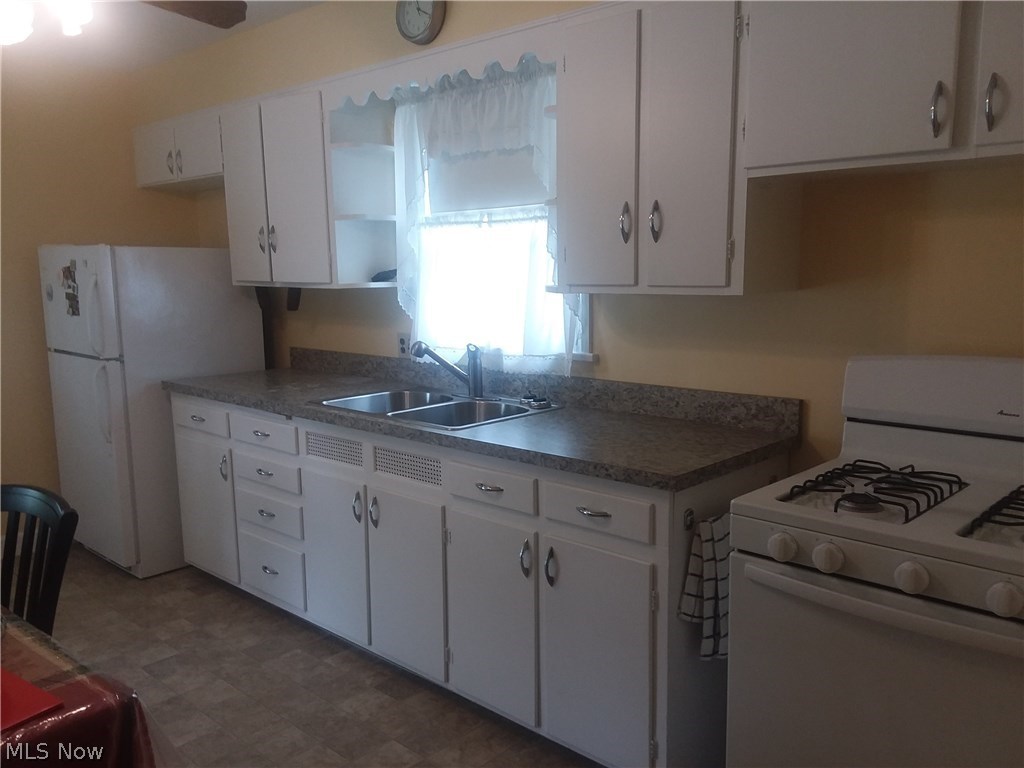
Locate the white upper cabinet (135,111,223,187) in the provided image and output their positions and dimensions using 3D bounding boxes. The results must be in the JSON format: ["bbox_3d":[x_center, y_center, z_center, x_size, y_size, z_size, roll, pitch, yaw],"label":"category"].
[{"bbox_3d":[-1.643,-1.230,4.310,0.935,0.306,0.347,7,11,41],"label":"white upper cabinet"}]

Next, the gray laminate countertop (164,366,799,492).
[{"bbox_3d":[-0.374,0.092,3.087,2.685,0.037,0.720,7,11,41],"label":"gray laminate countertop"}]

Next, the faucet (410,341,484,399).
[{"bbox_3d":[-0.245,-0.044,3.101,0.310,0.225,0.065,-7,10,-36],"label":"faucet"}]

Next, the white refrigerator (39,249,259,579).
[{"bbox_3d":[-1.823,0.081,4.145,0.820,1.534,0.720,7,11,41],"label":"white refrigerator"}]

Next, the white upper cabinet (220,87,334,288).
[{"bbox_3d":[-0.970,-0.878,3.766,0.807,0.827,0.347,7,11,41],"label":"white upper cabinet"}]

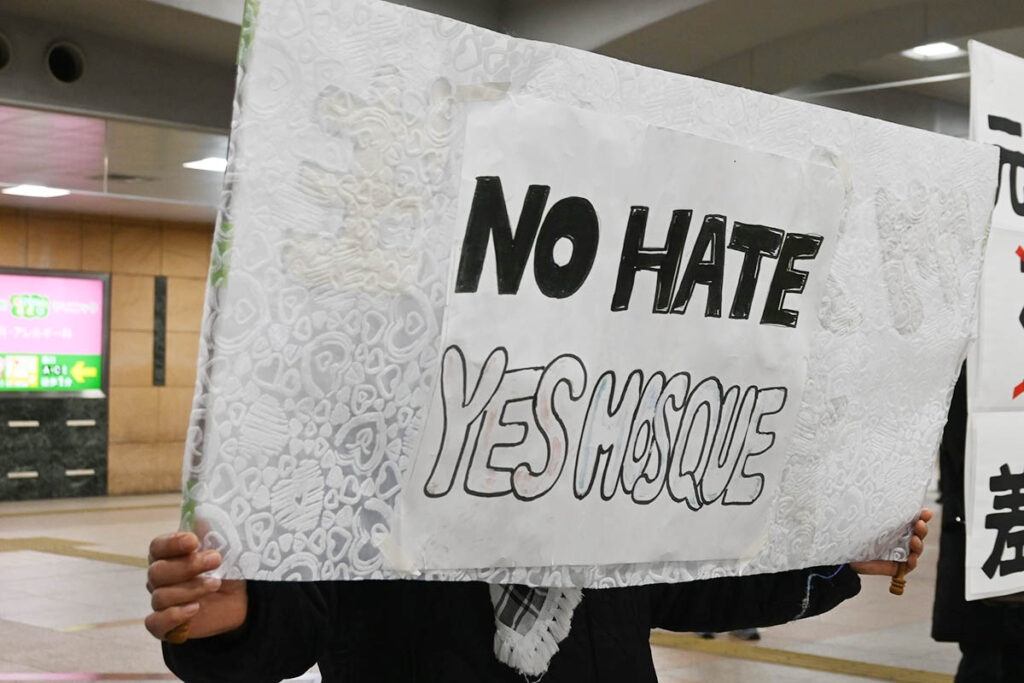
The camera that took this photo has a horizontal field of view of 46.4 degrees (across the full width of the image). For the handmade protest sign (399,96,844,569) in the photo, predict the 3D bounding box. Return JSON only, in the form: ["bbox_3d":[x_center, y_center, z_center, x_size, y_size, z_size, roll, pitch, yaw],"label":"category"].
[{"bbox_3d":[0.112,0.015,1.107,0.402,0.412,0.020,3,13,-26],"label":"handmade protest sign"}]

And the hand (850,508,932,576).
[{"bbox_3d":[0.419,0.225,1.330,0.100,0.085,0.080,1,-2,-21],"label":"hand"}]

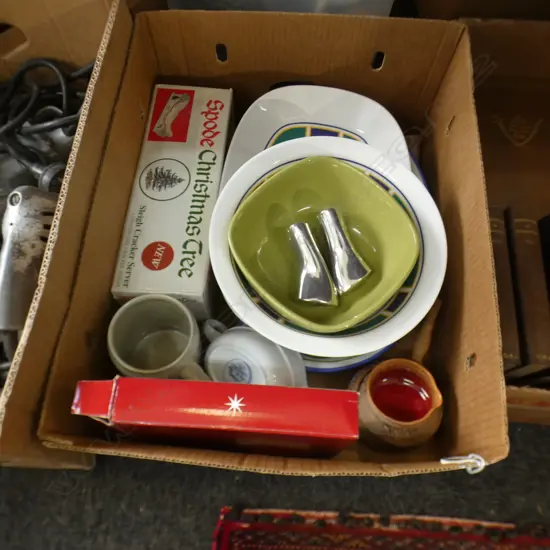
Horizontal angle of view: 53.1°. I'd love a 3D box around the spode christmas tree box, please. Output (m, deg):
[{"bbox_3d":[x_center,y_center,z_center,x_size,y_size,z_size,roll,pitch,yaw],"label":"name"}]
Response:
[{"bbox_3d":[-0.119,-0.100,0.704,0.103,0.071,0.295,4,67,3],"label":"spode christmas tree box"}]

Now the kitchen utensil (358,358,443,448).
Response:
[{"bbox_3d":[0.130,0.134,0.594,0.108,0.090,0.095,10,68,11],"label":"kitchen utensil"}]

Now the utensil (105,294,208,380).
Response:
[{"bbox_3d":[-0.120,0.087,0.618,0.122,0.086,0.096,36,72,15],"label":"utensil"}]

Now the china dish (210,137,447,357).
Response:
[{"bbox_3d":[0.057,-0.029,0.626,0.260,0.062,0.260,0,70,-3],"label":"china dish"}]

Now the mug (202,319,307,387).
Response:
[{"bbox_3d":[-0.039,0.106,0.618,0.113,0.070,0.132,-40,69,-5],"label":"mug"}]

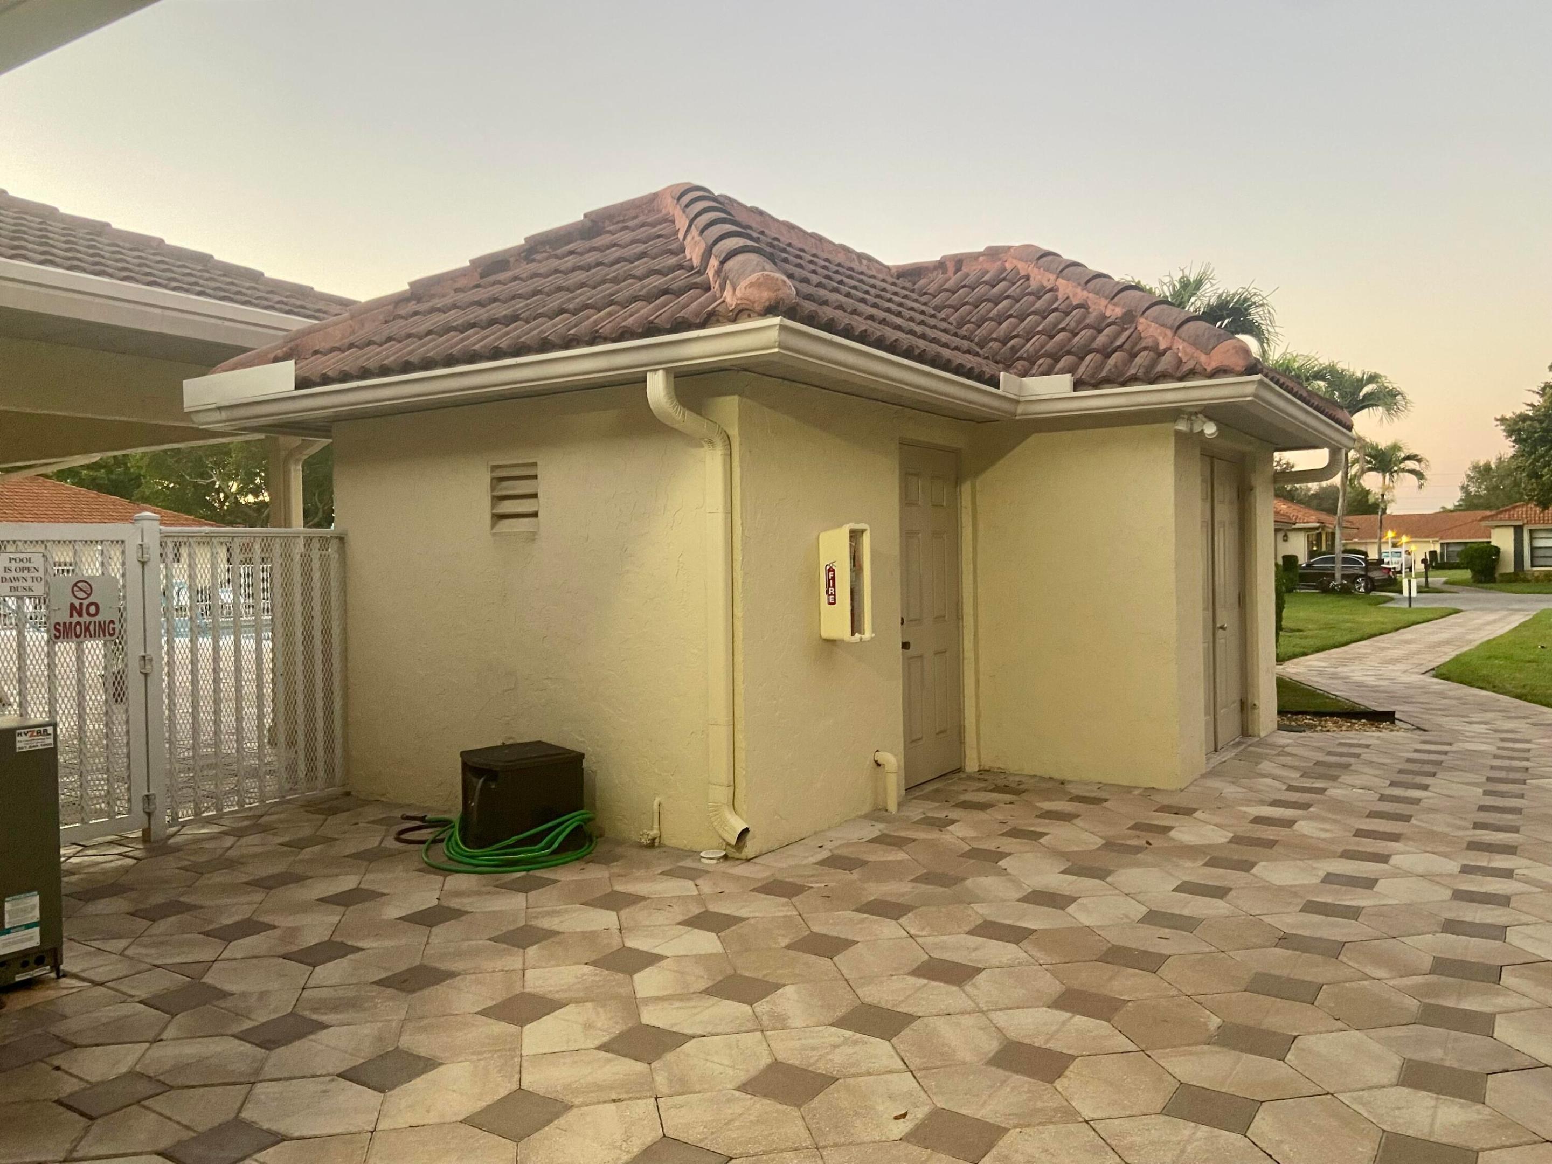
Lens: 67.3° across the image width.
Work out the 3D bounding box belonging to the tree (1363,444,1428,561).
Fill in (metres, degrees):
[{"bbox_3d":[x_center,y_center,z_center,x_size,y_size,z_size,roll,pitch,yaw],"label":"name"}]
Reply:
[{"bbox_3d":[31.797,-3.620,60.000,3.200,7.400,3.200,-1,1,27],"label":"tree"}]

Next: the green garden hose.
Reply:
[{"bbox_3d":[-1.507,1.213,5.831,1.420,0.170,0.760,-1,1,34],"label":"green garden hose"}]

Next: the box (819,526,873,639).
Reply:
[{"bbox_3d":[0.357,0.007,5.968,0.175,0.585,0.220,-1,1,34],"label":"box"}]

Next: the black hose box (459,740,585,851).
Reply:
[{"bbox_3d":[-1.256,1.070,5.743,0.450,0.450,0.530,-1,1,-35],"label":"black hose box"}]

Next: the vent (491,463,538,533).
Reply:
[{"bbox_3d":[-1.383,-0.446,6.236,0.346,0.367,0.080,-1,1,34],"label":"vent"}]

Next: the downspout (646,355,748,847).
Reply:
[{"bbox_3d":[-0.333,0.146,5.213,0.189,2.196,0.486,-1,1,34],"label":"downspout"}]

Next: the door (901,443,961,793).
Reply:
[{"bbox_3d":[0.903,0.195,7.113,0.050,2.030,0.910,-1,1,34],"label":"door"}]

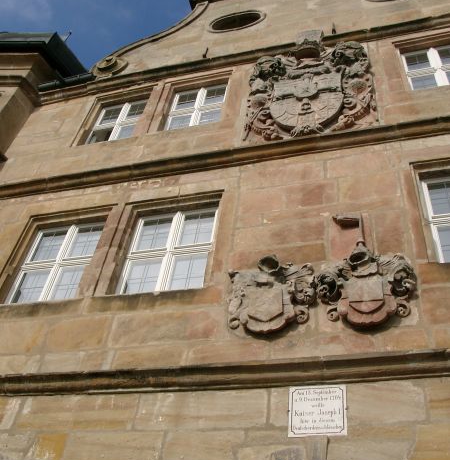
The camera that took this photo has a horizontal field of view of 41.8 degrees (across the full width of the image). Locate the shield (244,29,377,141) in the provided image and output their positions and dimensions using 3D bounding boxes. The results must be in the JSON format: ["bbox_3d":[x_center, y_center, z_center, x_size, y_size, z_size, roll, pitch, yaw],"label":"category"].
[{"bbox_3d":[1.280,-2.341,9.068,1.880,2.679,0.305,-7,-48,15],"label":"shield"}]

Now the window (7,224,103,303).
[{"bbox_3d":[-2.241,0.486,7.921,1.062,1.495,0.113,-7,-48,15],"label":"window"}]

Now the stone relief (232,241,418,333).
[{"bbox_3d":[0.935,0.571,6.034,1.918,1.151,0.259,-7,-48,15],"label":"stone relief"}]

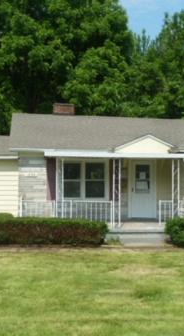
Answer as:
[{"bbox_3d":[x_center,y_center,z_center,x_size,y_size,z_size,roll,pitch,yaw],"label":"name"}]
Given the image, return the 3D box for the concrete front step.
[{"bbox_3d":[1.473,2.269,16.821,1.980,0.400,0.500,1,-2,-9],"label":"concrete front step"}]

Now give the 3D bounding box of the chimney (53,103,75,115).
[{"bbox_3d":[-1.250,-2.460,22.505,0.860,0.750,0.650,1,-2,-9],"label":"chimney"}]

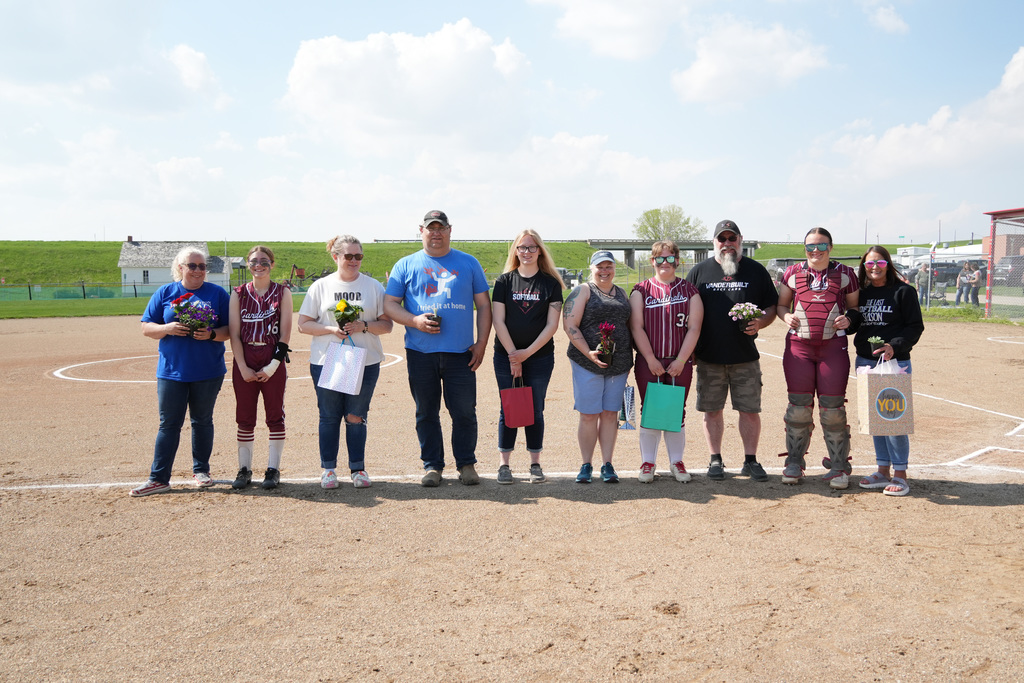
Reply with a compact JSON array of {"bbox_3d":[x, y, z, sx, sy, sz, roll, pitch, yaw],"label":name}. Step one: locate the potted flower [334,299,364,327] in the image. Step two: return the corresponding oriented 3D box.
[{"bbox_3d":[-1.053,-0.161,5.680,0.185,0.210,0.170,0,5,0],"label":"potted flower"}]

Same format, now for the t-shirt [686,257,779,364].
[{"bbox_3d":[1.540,-0.218,6.200,0.650,0.740,0.390,1,4,10],"label":"t-shirt"}]

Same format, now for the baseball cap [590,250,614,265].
[{"bbox_3d":[0.618,-0.569,6.020,0.170,0.115,0.250,0,4,1],"label":"baseball cap"}]

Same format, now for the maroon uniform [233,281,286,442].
[{"bbox_3d":[-1.700,0.135,5.950,0.365,1.060,0.270,0,5,-5],"label":"maroon uniform"}]

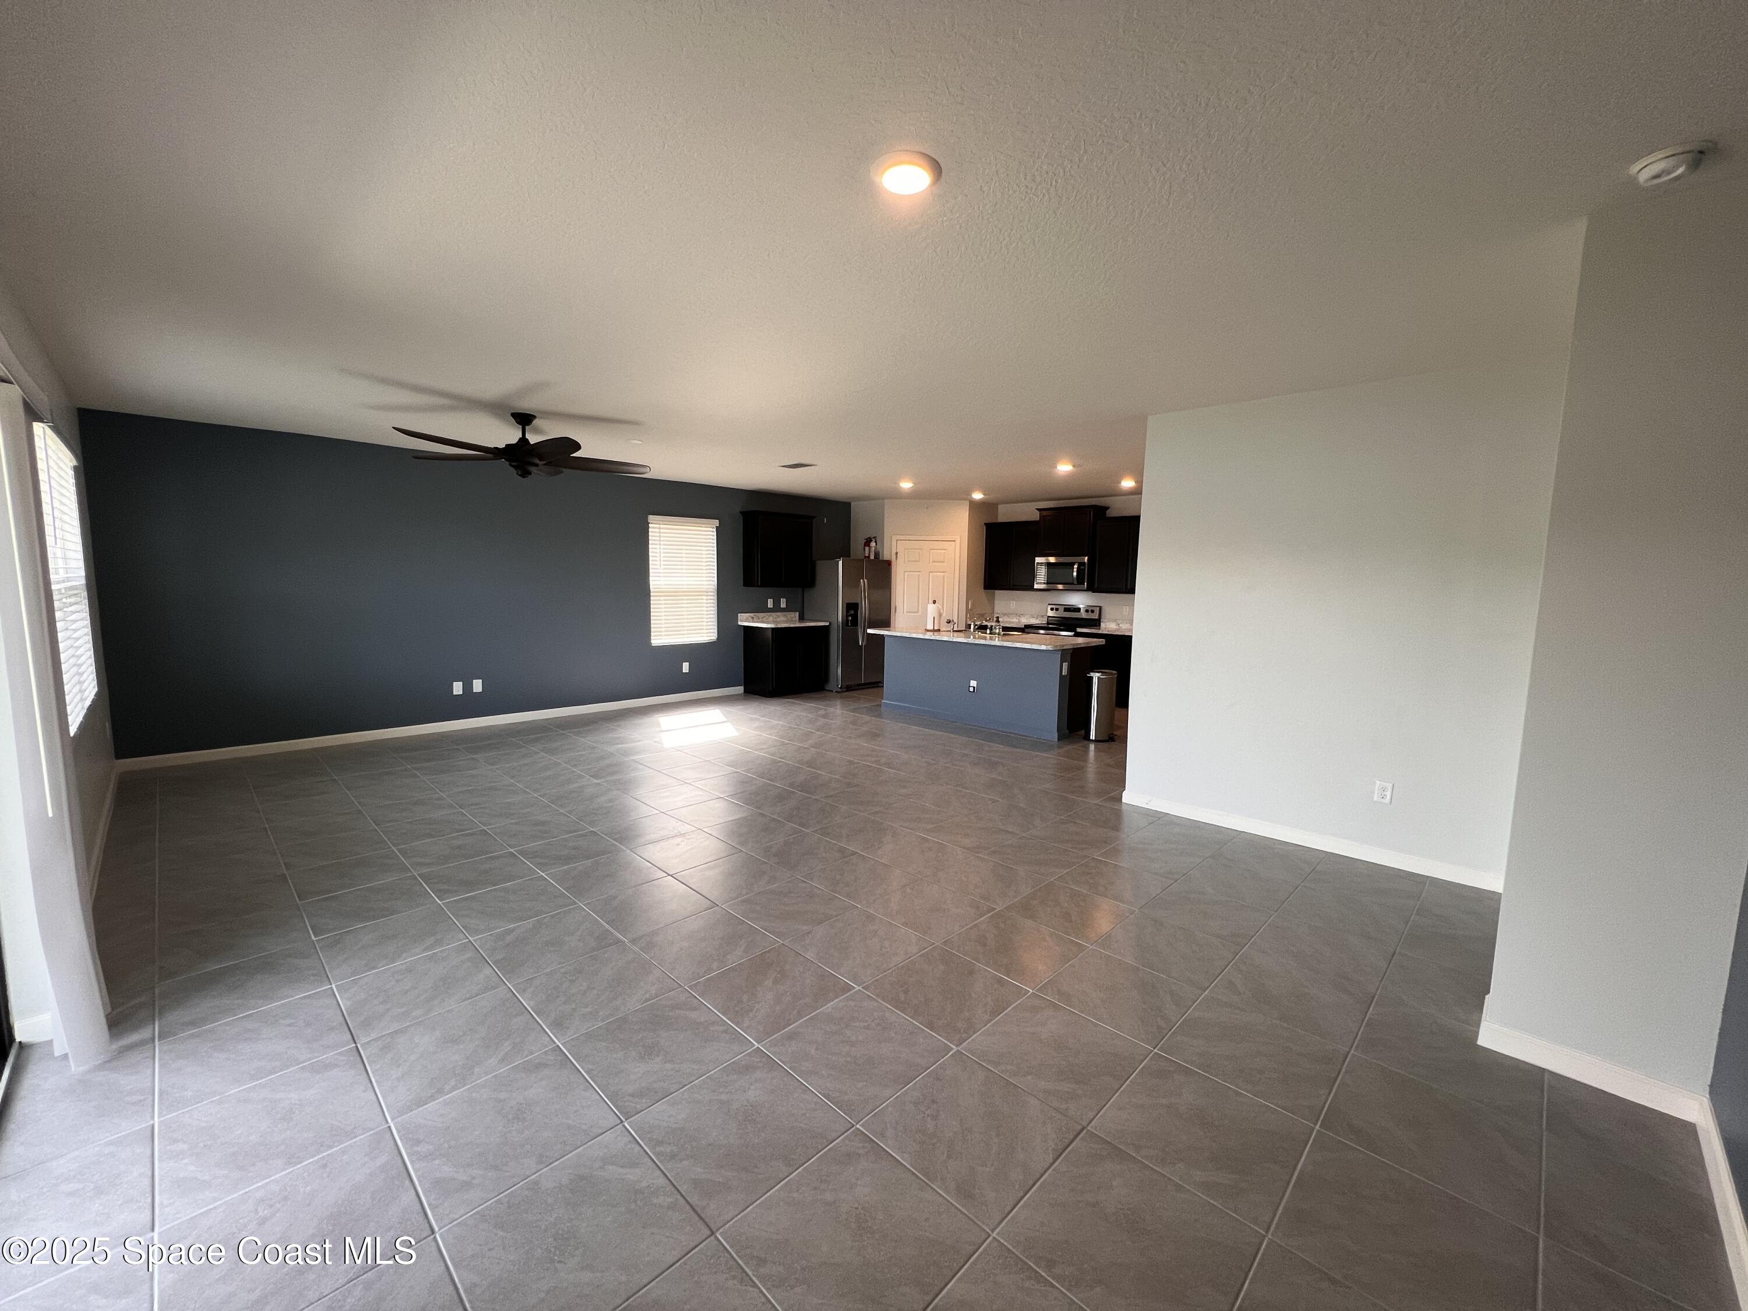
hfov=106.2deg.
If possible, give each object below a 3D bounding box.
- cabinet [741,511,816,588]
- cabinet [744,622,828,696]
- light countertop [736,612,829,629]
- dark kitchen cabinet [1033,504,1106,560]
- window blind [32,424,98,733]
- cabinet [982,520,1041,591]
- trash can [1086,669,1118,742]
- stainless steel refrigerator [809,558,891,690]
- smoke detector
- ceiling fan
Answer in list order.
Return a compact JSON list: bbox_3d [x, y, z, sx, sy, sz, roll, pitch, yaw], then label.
[{"bbox_3d":[-1.240,-1.363,8.605,0.360,0.937,0.965,7,9,44],"label":"cabinet"},{"bbox_3d":[-1.184,0.050,8.877,0.640,0.914,0.970,7,10,44],"label":"cabinet"},{"bbox_3d":[-1.172,-0.467,8.588,0.646,0.152,0.992,7,9,44],"label":"light countertop"},{"bbox_3d":[2.587,-1.570,8.501,0.823,0.650,0.390,8,10,44],"label":"dark kitchen cabinet"},{"bbox_3d":[-4.644,-0.423,3.746,1.800,1.510,0.070,8,10,44],"label":"window blind"},{"bbox_3d":[2.026,-1.396,9.348,0.905,0.942,0.342,7,9,44],"label":"cabinet"},{"bbox_3d":[2.277,0.488,6.552,0.290,0.700,0.310,1,7,0],"label":"trash can"},{"bbox_3d":[-0.363,-0.460,9.233,0.785,1.763,0.923,7,9,44],"label":"stainless steel refrigerator"},{"bbox_3d":[1.991,-1.224,1.639,0.136,0.051,0.136,7,9,44],"label":"smoke detector"},{"bbox_3d":[-2.403,-1.438,4.499,1.620,0.440,1.620,7,10,44],"label":"ceiling fan"}]

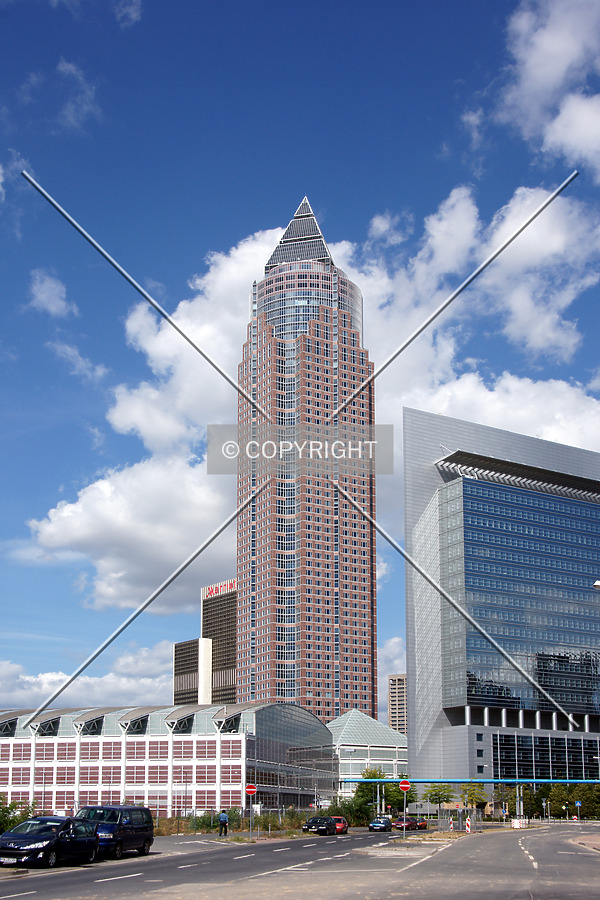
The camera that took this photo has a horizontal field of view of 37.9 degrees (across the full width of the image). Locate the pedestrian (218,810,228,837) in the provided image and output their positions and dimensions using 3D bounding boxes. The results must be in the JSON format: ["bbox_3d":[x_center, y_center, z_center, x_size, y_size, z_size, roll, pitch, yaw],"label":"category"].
[{"bbox_3d":[-5.290,25.793,60.500,0.550,1.730,0.360,-3,-21,7],"label":"pedestrian"}]

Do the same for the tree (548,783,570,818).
[{"bbox_3d":[46.864,63.388,158.000,4.000,6.100,4.000,0,-22,0],"label":"tree"}]

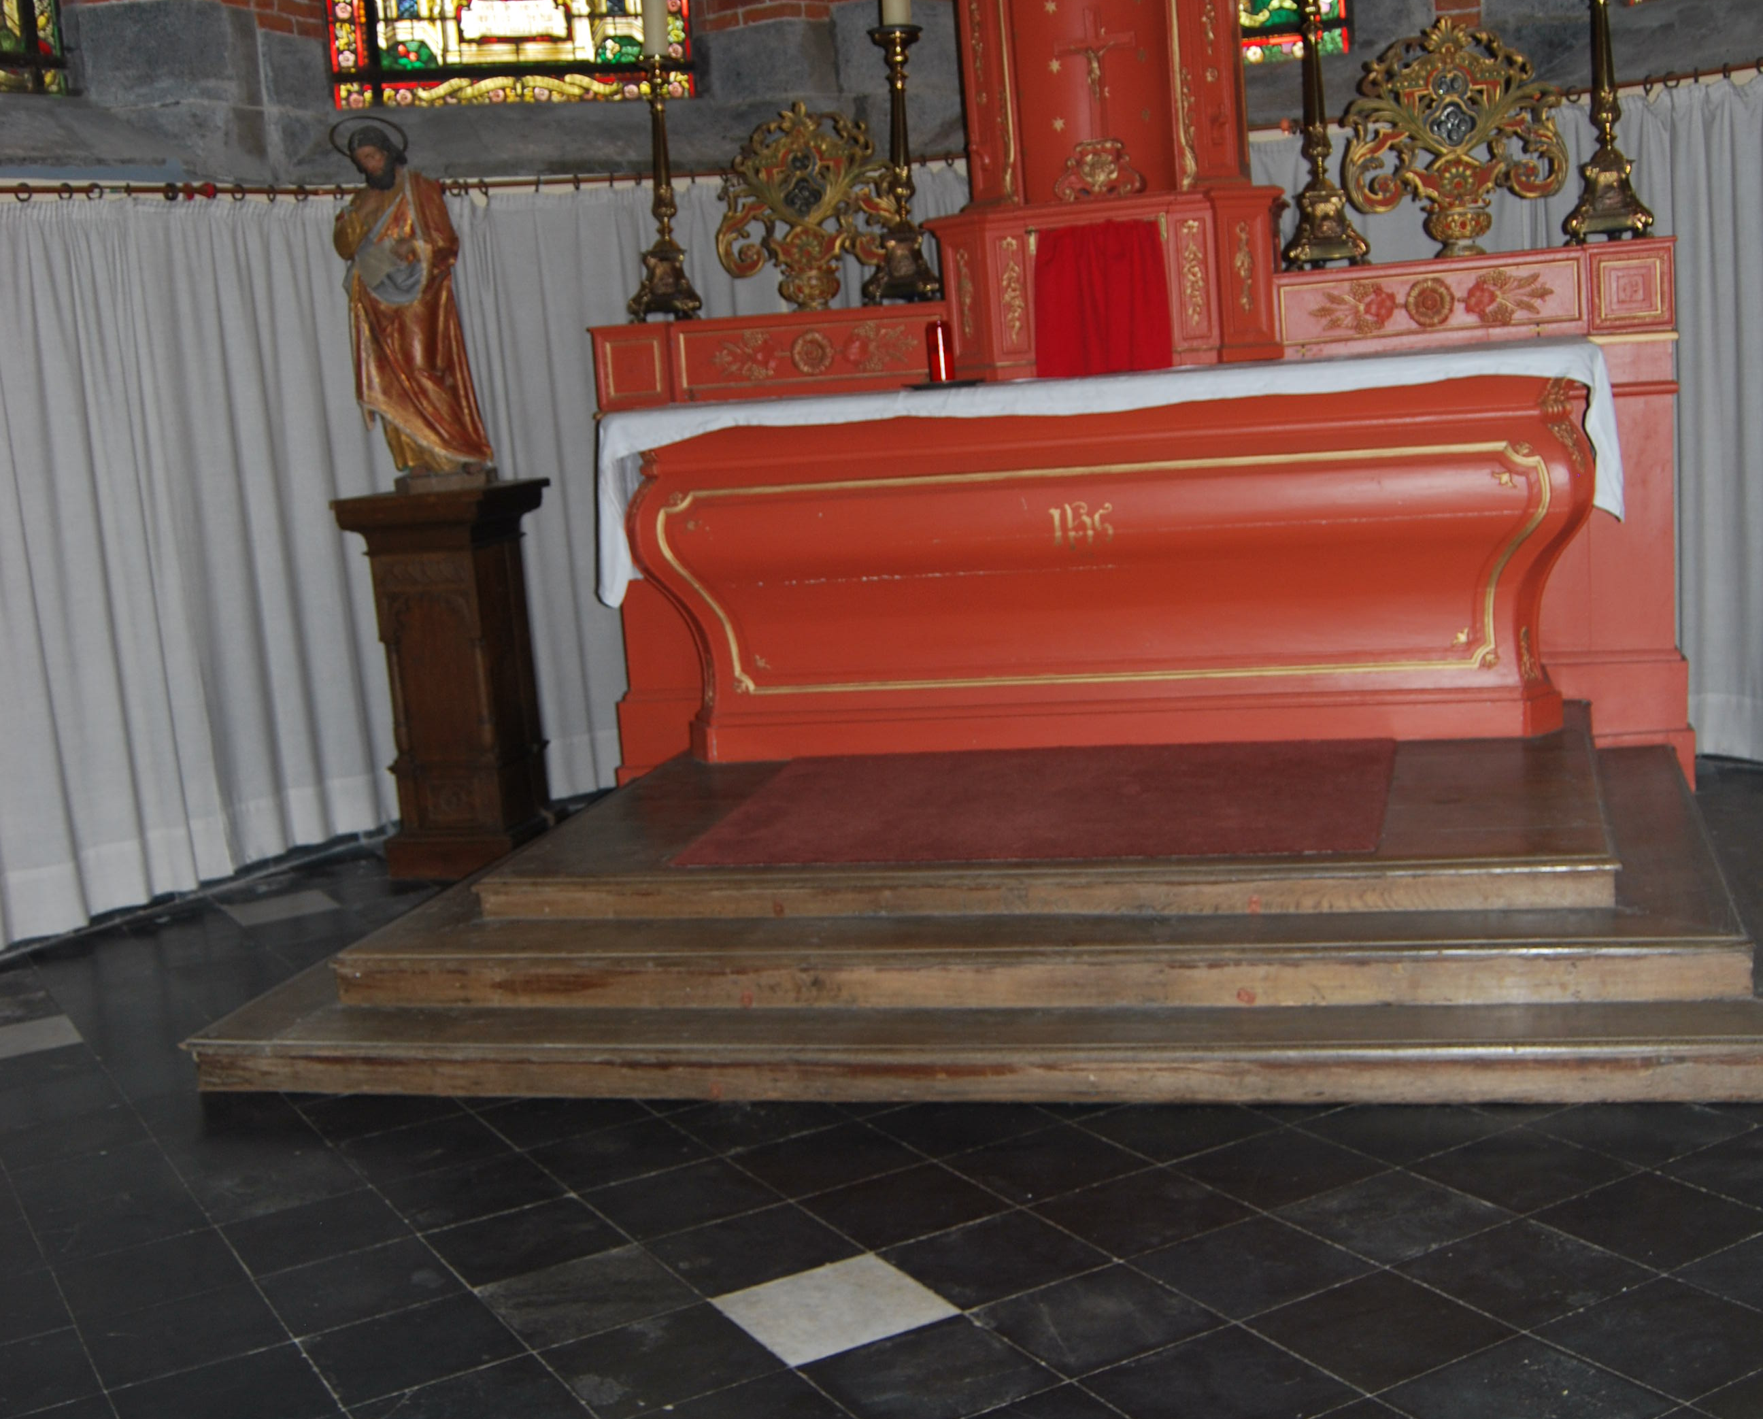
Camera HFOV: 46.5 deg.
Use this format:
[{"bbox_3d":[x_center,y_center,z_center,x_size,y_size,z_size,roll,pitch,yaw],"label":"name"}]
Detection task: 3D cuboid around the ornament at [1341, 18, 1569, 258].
[{"bbox_3d":[1.660,-1.652,5.928,0.643,0.693,0.150,-2,9,13],"label":"ornament"}]

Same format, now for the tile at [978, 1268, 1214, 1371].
[{"bbox_3d":[0.327,0.924,3.100,0.294,0.015,0.288,-9,9,-29],"label":"tile"}]

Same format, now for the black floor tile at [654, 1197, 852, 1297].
[{"bbox_3d":[-0.211,0.921,3.465,0.300,0.020,0.289,-9,10,-29],"label":"black floor tile"}]

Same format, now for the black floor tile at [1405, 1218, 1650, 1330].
[{"bbox_3d":[0.986,0.870,3.146,0.295,0.015,0.287,-9,9,-29],"label":"black floor tile"}]

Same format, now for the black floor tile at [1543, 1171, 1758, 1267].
[{"bbox_3d":[1.245,0.831,3.291,0.295,0.015,0.287,-9,9,-29],"label":"black floor tile"}]

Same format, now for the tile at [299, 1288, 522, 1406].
[{"bbox_3d":[-0.724,0.997,3.180,0.300,0.020,0.289,-9,10,-29],"label":"tile"}]

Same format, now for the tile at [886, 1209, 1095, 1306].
[{"bbox_3d":[0.190,0.907,3.359,0.300,0.020,0.289,-9,10,-29],"label":"tile"}]

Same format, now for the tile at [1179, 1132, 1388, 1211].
[{"bbox_3d":[0.702,0.820,3.637,0.295,0.015,0.287,-9,9,-29],"label":"tile"}]

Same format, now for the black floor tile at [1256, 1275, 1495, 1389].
[{"bbox_3d":[0.748,0.939,3.086,0.309,0.020,0.298,-9,10,-29],"label":"black floor tile"}]

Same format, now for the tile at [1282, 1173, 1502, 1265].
[{"bbox_3d":[0.846,0.850,3.399,0.300,0.020,0.289,-9,10,-29],"label":"tile"}]

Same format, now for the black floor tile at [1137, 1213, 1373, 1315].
[{"bbox_3d":[0.589,0.891,3.254,0.300,0.020,0.289,-9,10,-29],"label":"black floor tile"}]

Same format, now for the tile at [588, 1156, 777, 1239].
[{"bbox_3d":[-0.365,0.920,3.820,0.309,0.020,0.298,-9,10,-29],"label":"tile"}]

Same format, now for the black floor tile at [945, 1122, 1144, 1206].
[{"bbox_3d":[0.301,0.834,3.737,0.295,0.015,0.288,-9,9,-29],"label":"black floor tile"}]

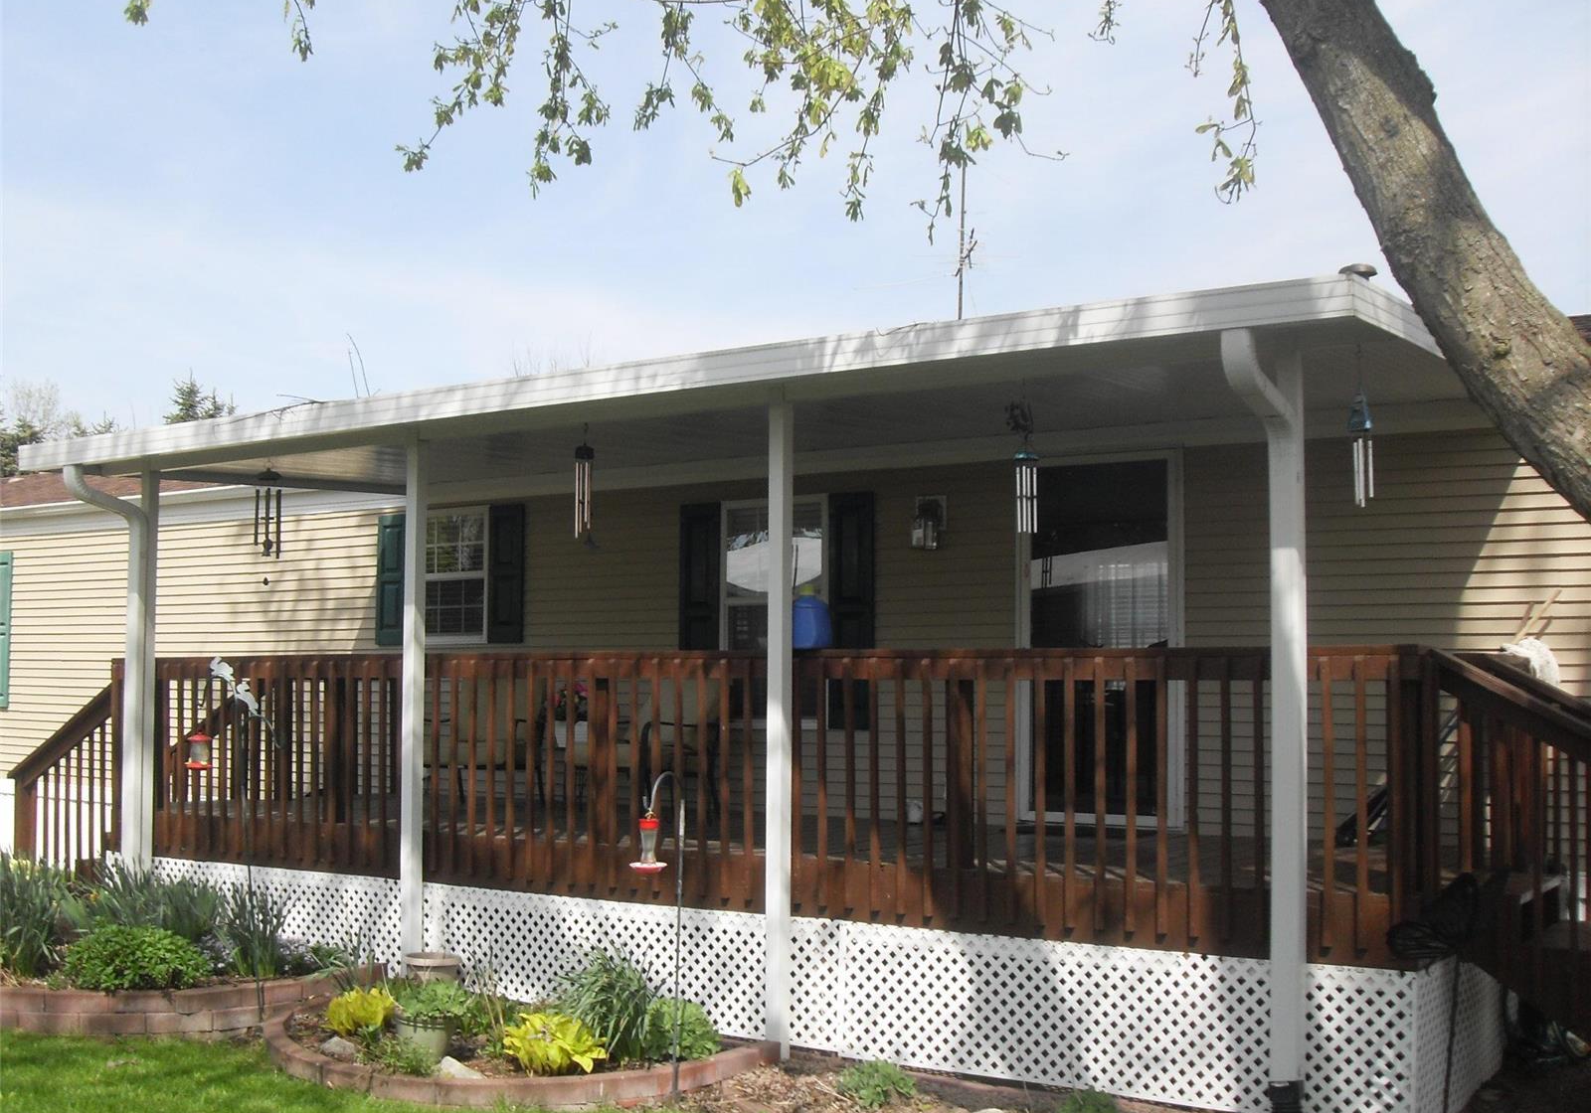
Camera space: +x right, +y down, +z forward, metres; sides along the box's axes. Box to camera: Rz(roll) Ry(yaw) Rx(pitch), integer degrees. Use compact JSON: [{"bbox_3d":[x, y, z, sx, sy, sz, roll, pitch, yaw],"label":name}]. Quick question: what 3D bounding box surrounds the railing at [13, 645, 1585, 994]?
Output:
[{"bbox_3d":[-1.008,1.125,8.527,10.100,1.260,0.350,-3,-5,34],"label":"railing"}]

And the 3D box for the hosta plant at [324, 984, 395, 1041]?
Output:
[{"bbox_3d":[-1.967,2.046,7.717,0.310,0.220,0.290,1,-5,-14],"label":"hosta plant"}]

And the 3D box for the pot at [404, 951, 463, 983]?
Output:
[{"bbox_3d":[-1.771,2.077,8.296,0.285,0.250,0.285,0,-4,0],"label":"pot"}]

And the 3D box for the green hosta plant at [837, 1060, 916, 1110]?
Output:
[{"bbox_3d":[0.315,2.032,6.630,0.300,0.170,0.290,0,-4,3],"label":"green hosta plant"}]

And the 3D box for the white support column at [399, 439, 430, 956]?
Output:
[{"bbox_3d":[-1.843,0.780,8.201,0.081,2.713,0.081,-2,-4,33],"label":"white support column"}]

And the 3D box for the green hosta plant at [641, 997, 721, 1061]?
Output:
[{"bbox_3d":[-0.464,1.916,6.950,0.318,0.242,0.318,0,-4,0],"label":"green hosta plant"}]

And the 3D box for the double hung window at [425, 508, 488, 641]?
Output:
[{"bbox_3d":[-2.544,0.139,12.356,0.830,0.983,0.080,-3,-5,34],"label":"double hung window"}]

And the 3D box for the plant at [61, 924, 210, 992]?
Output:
[{"bbox_3d":[-3.246,1.930,8.334,0.700,0.270,0.600,2,-5,-21],"label":"plant"}]

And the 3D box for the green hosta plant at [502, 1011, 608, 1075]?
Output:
[{"bbox_3d":[-0.950,1.901,6.716,0.404,0.224,0.404,0,-4,0],"label":"green hosta plant"}]

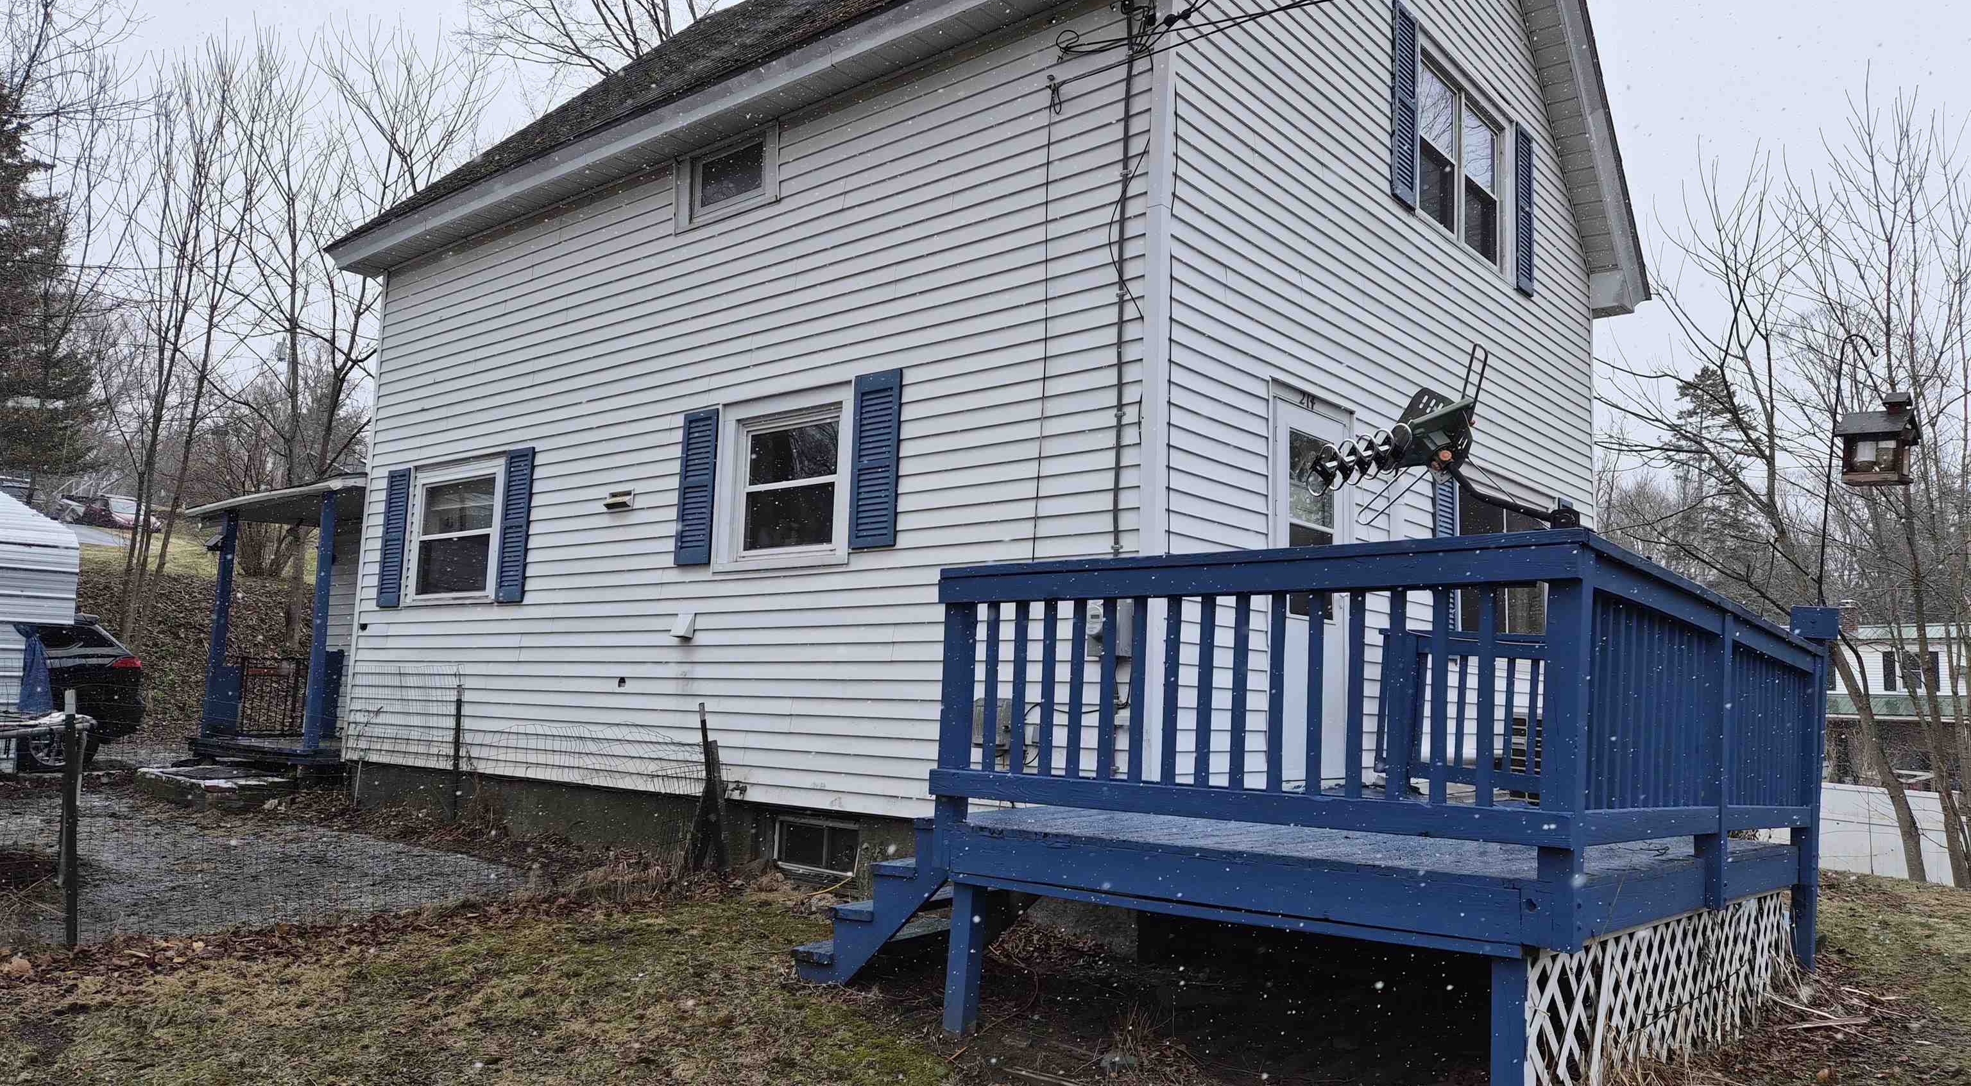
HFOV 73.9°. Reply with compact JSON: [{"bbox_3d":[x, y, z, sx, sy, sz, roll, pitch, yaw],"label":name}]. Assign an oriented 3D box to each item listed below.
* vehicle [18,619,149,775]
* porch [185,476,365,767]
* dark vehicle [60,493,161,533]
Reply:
[{"bbox_3d":[-11.516,1.518,13.598,1.880,1.690,4.650,-4,-8,39],"label":"vehicle"},{"bbox_3d":[-6.361,0.768,12.505,3.400,2.600,1.270,-4,-8,39],"label":"porch"},{"bbox_3d":[-38.769,-1.330,58.000,4.600,1.500,1.800,-2,-7,28],"label":"dark vehicle"}]

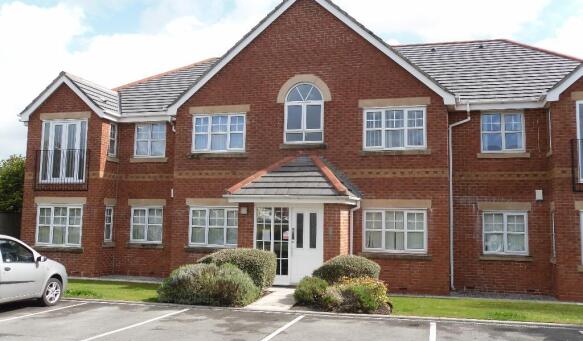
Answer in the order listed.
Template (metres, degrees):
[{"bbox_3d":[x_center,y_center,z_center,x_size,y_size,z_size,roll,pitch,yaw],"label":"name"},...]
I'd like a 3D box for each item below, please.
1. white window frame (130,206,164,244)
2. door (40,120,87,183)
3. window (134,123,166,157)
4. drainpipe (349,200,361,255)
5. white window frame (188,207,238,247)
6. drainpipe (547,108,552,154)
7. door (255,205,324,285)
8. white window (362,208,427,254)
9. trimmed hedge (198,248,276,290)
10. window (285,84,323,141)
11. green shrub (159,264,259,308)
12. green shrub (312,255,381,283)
[{"bbox_3d":[-4.663,1.772,19.068,1.135,1.156,0.100,-1,-6,15],"label":"white window frame"},{"bbox_3d":[-7.497,-0.619,19.408,1.768,2.104,0.130,0,-6,16],"label":"door"},{"bbox_3d":[-4.605,-0.962,19.330,1.133,1.157,0.100,-1,-6,15],"label":"window"},{"bbox_3d":[1.730,2.004,16.010,0.293,2.374,0.300,-1,-6,15],"label":"drainpipe"},{"bbox_3d":[-2.256,1.715,17.623,1.743,1.185,0.120,0,-6,16],"label":"white window frame"},{"bbox_3d":[6.966,-1.054,15.894,0.120,1.254,0.200,-1,-6,15],"label":"drainpipe"},{"bbox_3d":[-0.057,1.886,15.065,1.844,2.053,0.100,-1,-6,15],"label":"door"},{"bbox_3d":[2.842,1.675,16.165,1.750,1.200,0.120,0,-6,16],"label":"white window"},{"bbox_3d":[-1.303,2.412,14.110,1.886,1.057,1.350,-1,-6,15],"label":"trimmed hedge"},{"bbox_3d":[0.372,-1.651,16.974,1.151,1.755,0.100,-1,-6,15],"label":"window"},{"bbox_3d":[-1.902,2.509,13.270,2.339,0.843,1.400,-1,-6,15],"label":"green shrub"},{"bbox_3d":[1.318,2.574,14.280,1.587,1.019,1.417,0,-6,16],"label":"green shrub"}]

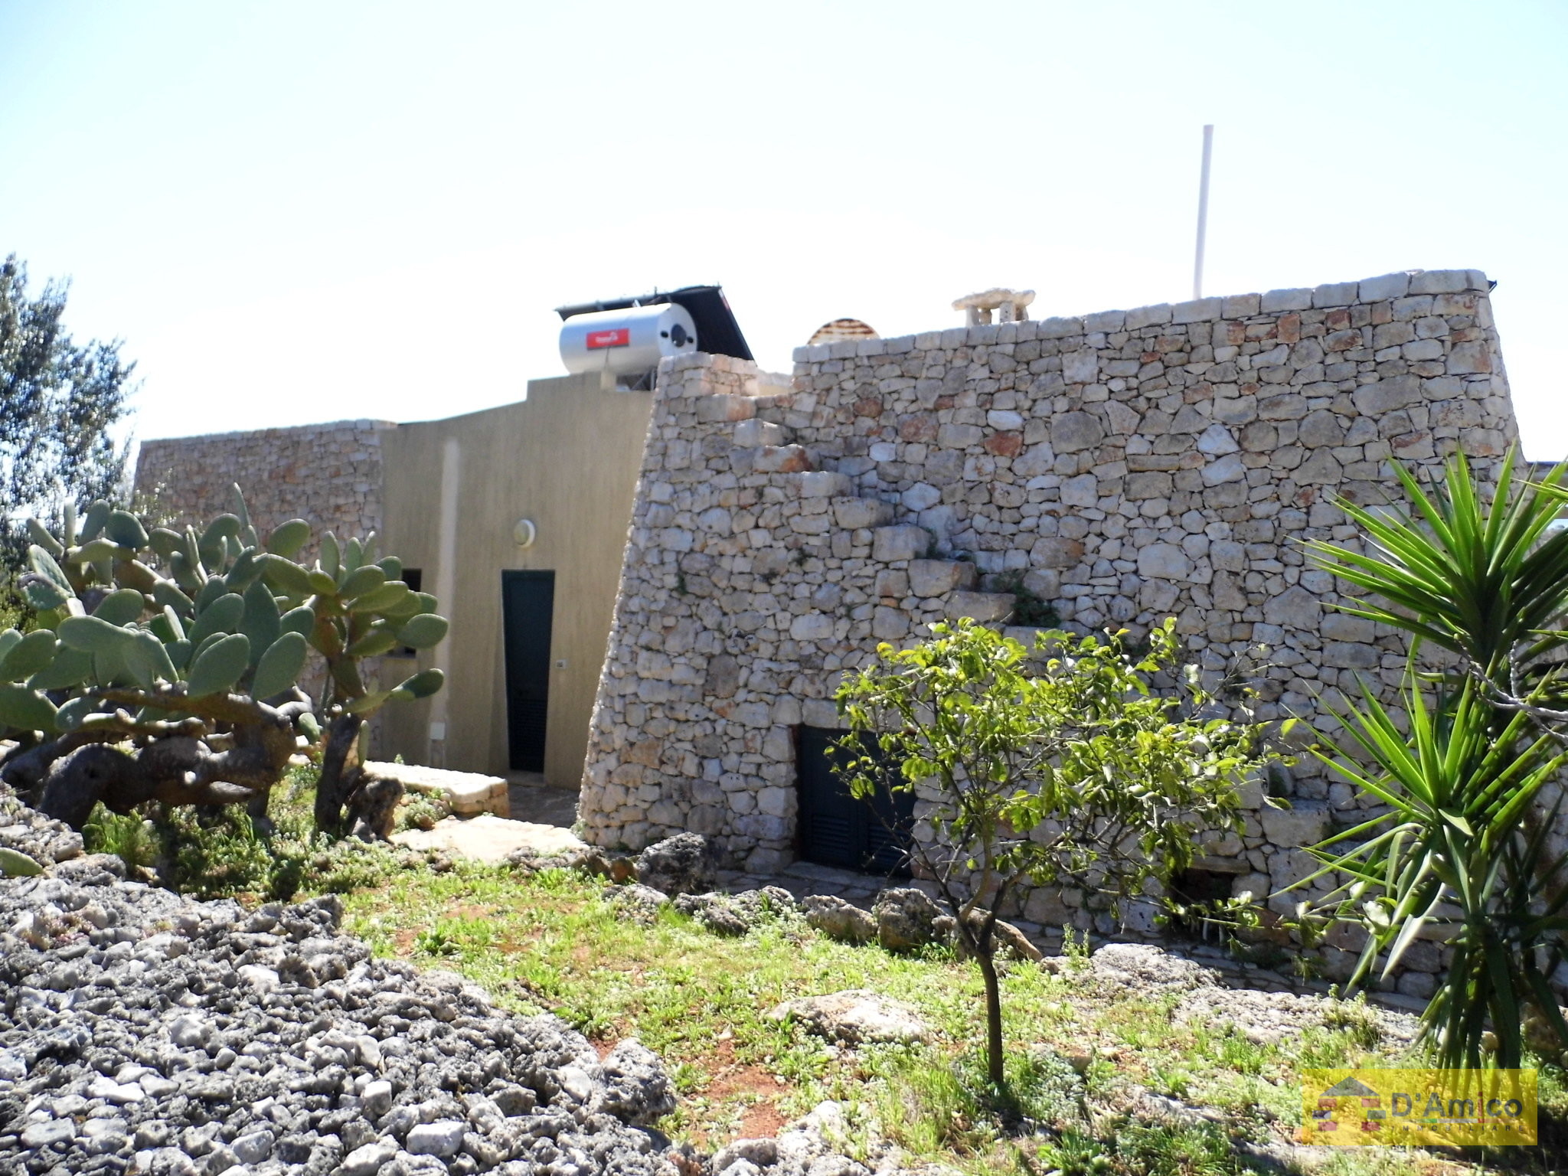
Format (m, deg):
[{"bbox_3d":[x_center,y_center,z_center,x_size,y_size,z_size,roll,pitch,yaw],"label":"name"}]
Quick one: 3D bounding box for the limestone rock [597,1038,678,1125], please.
[{"bbox_3d":[-0.495,1.636,3.842,0.260,0.250,0.240,1,1,0],"label":"limestone rock"}]

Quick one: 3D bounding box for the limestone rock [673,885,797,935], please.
[{"bbox_3d":[-0.281,1.850,6.609,0.680,0.220,0.360,1,1,17],"label":"limestone rock"}]

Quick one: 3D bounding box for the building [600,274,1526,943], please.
[{"bbox_3d":[2.378,0.139,9.460,6.300,3.900,5.000,2,1,30],"label":"building"}]

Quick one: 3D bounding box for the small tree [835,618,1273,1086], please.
[{"bbox_3d":[1.041,1.006,4.300,1.580,1.720,1.350,1,1,0],"label":"small tree"}]

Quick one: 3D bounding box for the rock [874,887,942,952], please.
[{"bbox_3d":[0.693,1.811,6.347,0.360,0.340,0.320,1,1,17],"label":"rock"}]

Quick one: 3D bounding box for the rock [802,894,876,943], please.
[{"bbox_3d":[0.312,1.853,6.445,0.400,0.240,0.300,1,1,22],"label":"rock"}]

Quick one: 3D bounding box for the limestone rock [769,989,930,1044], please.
[{"bbox_3d":[0.282,1.803,4.841,0.660,0.150,0.380,1,1,6],"label":"limestone rock"}]

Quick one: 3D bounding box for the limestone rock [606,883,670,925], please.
[{"bbox_3d":[-0.873,1.857,6.765,0.380,0.200,0.300,1,1,17],"label":"limestone rock"}]

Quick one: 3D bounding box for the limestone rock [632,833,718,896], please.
[{"bbox_3d":[-0.738,1.854,7.734,0.520,0.360,0.400,1,1,17],"label":"limestone rock"}]

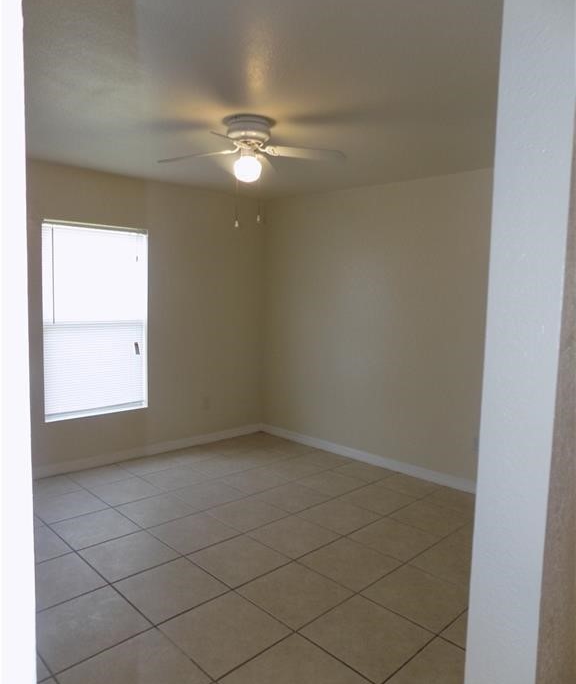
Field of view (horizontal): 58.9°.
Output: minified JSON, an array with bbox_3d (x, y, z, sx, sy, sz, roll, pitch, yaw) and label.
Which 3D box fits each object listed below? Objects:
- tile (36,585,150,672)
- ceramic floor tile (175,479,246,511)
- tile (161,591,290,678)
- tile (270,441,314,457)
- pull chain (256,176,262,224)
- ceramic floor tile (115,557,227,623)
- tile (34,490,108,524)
[{"bbox_3d":[-0.900,1.265,2.272,0.436,0.010,0.436,-3,7,-45],"label":"tile"},{"bbox_3d":[-0.580,1.144,3.828,0.436,0.010,0.436,-3,7,-45],"label":"ceramic floor tile"},{"bbox_3d":[-0.275,1.283,2.270,0.436,0.010,0.436,-3,7,-45],"label":"tile"},{"bbox_3d":[0.031,1.068,5.103,0.440,0.012,0.440,-3,7,-44],"label":"tile"},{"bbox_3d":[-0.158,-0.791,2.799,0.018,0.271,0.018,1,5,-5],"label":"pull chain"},{"bbox_3d":[-0.596,1.255,2.604,0.440,0.012,0.440,-3,7,-44],"label":"ceramic floor tile"},{"bbox_3d":[-1.520,1.128,3.494,0.436,0.010,0.436,7,7,45],"label":"tile"}]

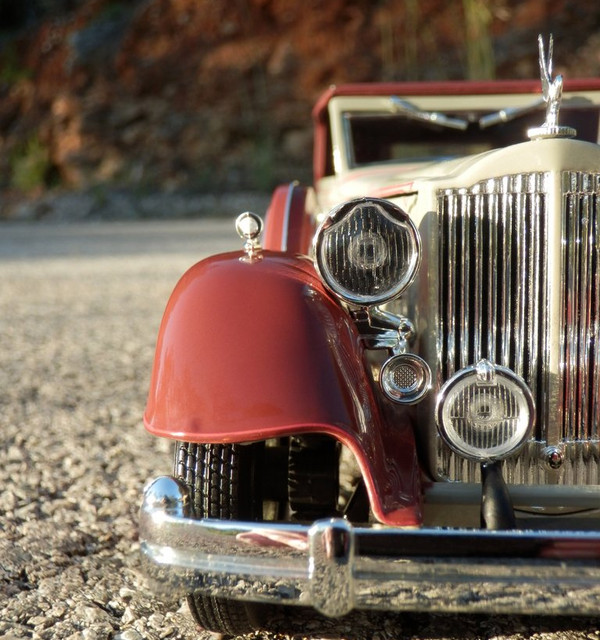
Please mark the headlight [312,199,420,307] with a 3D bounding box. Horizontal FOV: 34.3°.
[{"bbox_3d":[0.009,-0.010,0.136,0.014,0.015,0.013,0,7,4],"label":"headlight"}]

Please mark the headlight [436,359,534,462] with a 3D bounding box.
[{"bbox_3d":[0.023,0.010,0.122,0.012,0.012,0.009,0,7,4],"label":"headlight"}]

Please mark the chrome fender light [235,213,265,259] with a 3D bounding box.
[{"bbox_3d":[-0.006,-0.011,0.128,0.004,0.006,0.005,0,7,4],"label":"chrome fender light"}]

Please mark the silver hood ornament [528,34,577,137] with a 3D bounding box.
[{"bbox_3d":[0.037,-0.034,0.142,0.007,0.015,0.009,0,7,4],"label":"silver hood ornament"}]

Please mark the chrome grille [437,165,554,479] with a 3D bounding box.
[{"bbox_3d":[0.028,0.001,0.138,0.016,0.043,0.005,0,3,8],"label":"chrome grille"}]

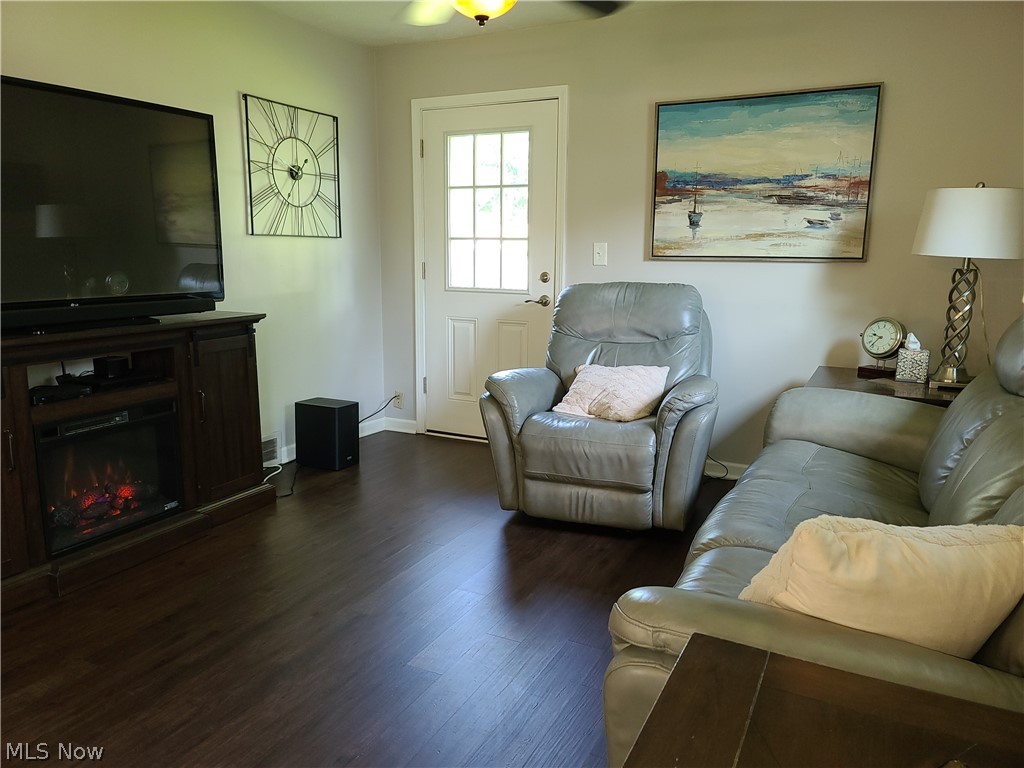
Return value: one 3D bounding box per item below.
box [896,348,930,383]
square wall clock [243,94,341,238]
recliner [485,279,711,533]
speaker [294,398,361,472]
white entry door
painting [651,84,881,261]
[{"bbox_3d":[1.754,-0.079,3.237,0.118,0.137,0.118,5,11,26],"label":"box"},{"bbox_3d":[-1.188,-1.159,4.062,0.035,0.690,0.704,5,11,26],"label":"square wall clock"},{"bbox_3d":[0.484,0.047,3.596,1.030,1.045,0.960,3,10,16],"label":"recliner"},{"bbox_3d":[-1.053,0.281,4.194,0.307,0.354,0.174,5,11,26],"label":"speaker"},{"bbox_3d":[-0.141,-0.642,4.517,0.901,2.015,0.050,5,11,26],"label":"white entry door"},{"bbox_3d":[1.230,-1.023,3.700,1.054,0.810,0.045,5,11,26],"label":"painting"}]

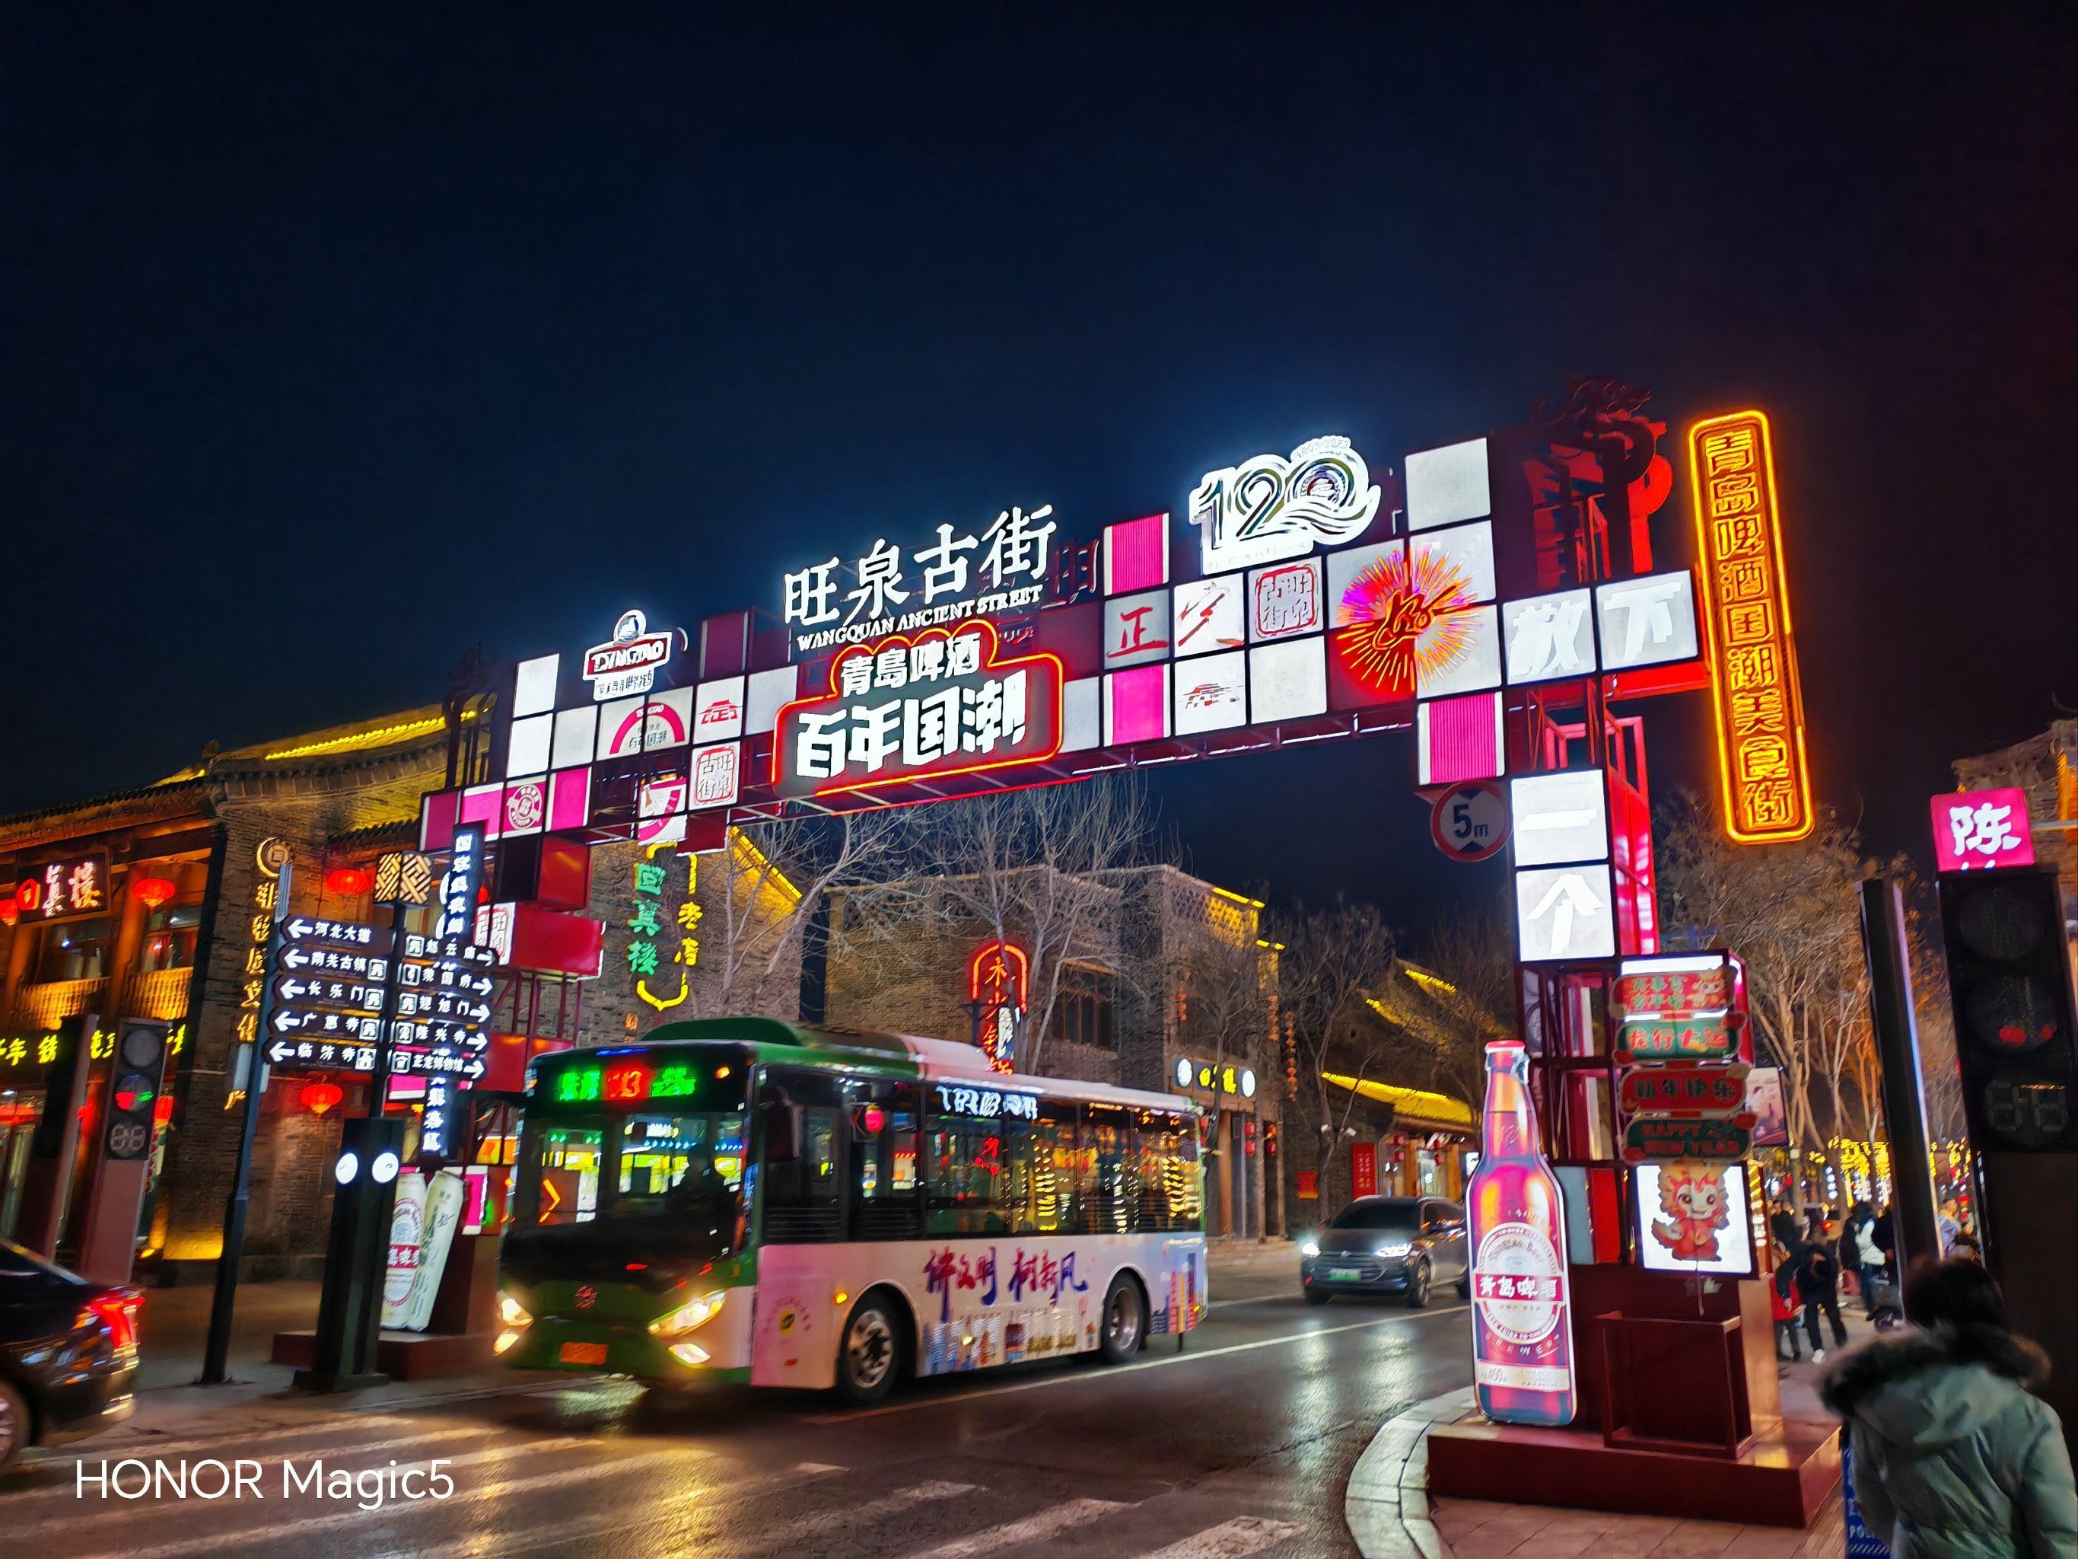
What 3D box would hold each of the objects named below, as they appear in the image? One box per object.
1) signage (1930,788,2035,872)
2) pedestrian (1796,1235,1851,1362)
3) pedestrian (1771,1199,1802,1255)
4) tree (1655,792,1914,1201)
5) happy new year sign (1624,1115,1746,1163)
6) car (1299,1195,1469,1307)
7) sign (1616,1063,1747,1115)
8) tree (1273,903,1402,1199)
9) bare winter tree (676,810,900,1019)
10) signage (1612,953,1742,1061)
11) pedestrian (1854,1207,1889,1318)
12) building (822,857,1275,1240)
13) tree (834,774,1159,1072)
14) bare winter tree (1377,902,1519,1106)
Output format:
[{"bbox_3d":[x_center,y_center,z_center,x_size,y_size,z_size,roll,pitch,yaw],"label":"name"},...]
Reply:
[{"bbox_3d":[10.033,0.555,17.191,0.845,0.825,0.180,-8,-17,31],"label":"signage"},{"bbox_3d":[8.754,5.768,18.178,0.580,1.300,0.750,-4,-15,19],"label":"pedestrian"},{"bbox_3d":[8.095,5.452,17.755,0.500,1.680,0.320,-8,-17,31],"label":"pedestrian"},{"bbox_3d":[12.025,4.302,25.872,4.300,8.000,4.300,-8,-17,31],"label":"tree"},{"bbox_3d":[4.029,2.236,10.094,0.773,0.295,0.060,-8,-17,31],"label":"happy new year sign"},{"bbox_3d":[6.217,8.134,27.996,1.840,1.680,4.650,-7,-16,28],"label":"car"},{"bbox_3d":[4.038,1.940,10.165,0.773,0.314,0.060,-8,-17,31],"label":"sign"},{"bbox_3d":[6.679,6.887,36.849,3.200,8.200,3.200,-8,-17,31],"label":"tree"},{"bbox_3d":[-3.640,3.145,20.991,3.800,7.400,3.800,-8,-17,31],"label":"bare winter tree"},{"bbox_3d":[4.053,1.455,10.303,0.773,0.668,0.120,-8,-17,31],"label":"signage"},{"bbox_3d":[12.341,7.195,24.238,0.450,1.600,0.520,8,-16,-25],"label":"pedestrian"},{"bbox_3d":[0.417,7.378,40.587,9.170,8.908,7.532,-8,-17,31],"label":"building"},{"bbox_3d":[-0.469,3.878,25.959,5.000,8.500,5.000,1,-14,0],"label":"tree"},{"bbox_3d":[11.708,8.510,44.623,4.400,9.000,4.400,-8,-17,31],"label":"bare winter tree"}]

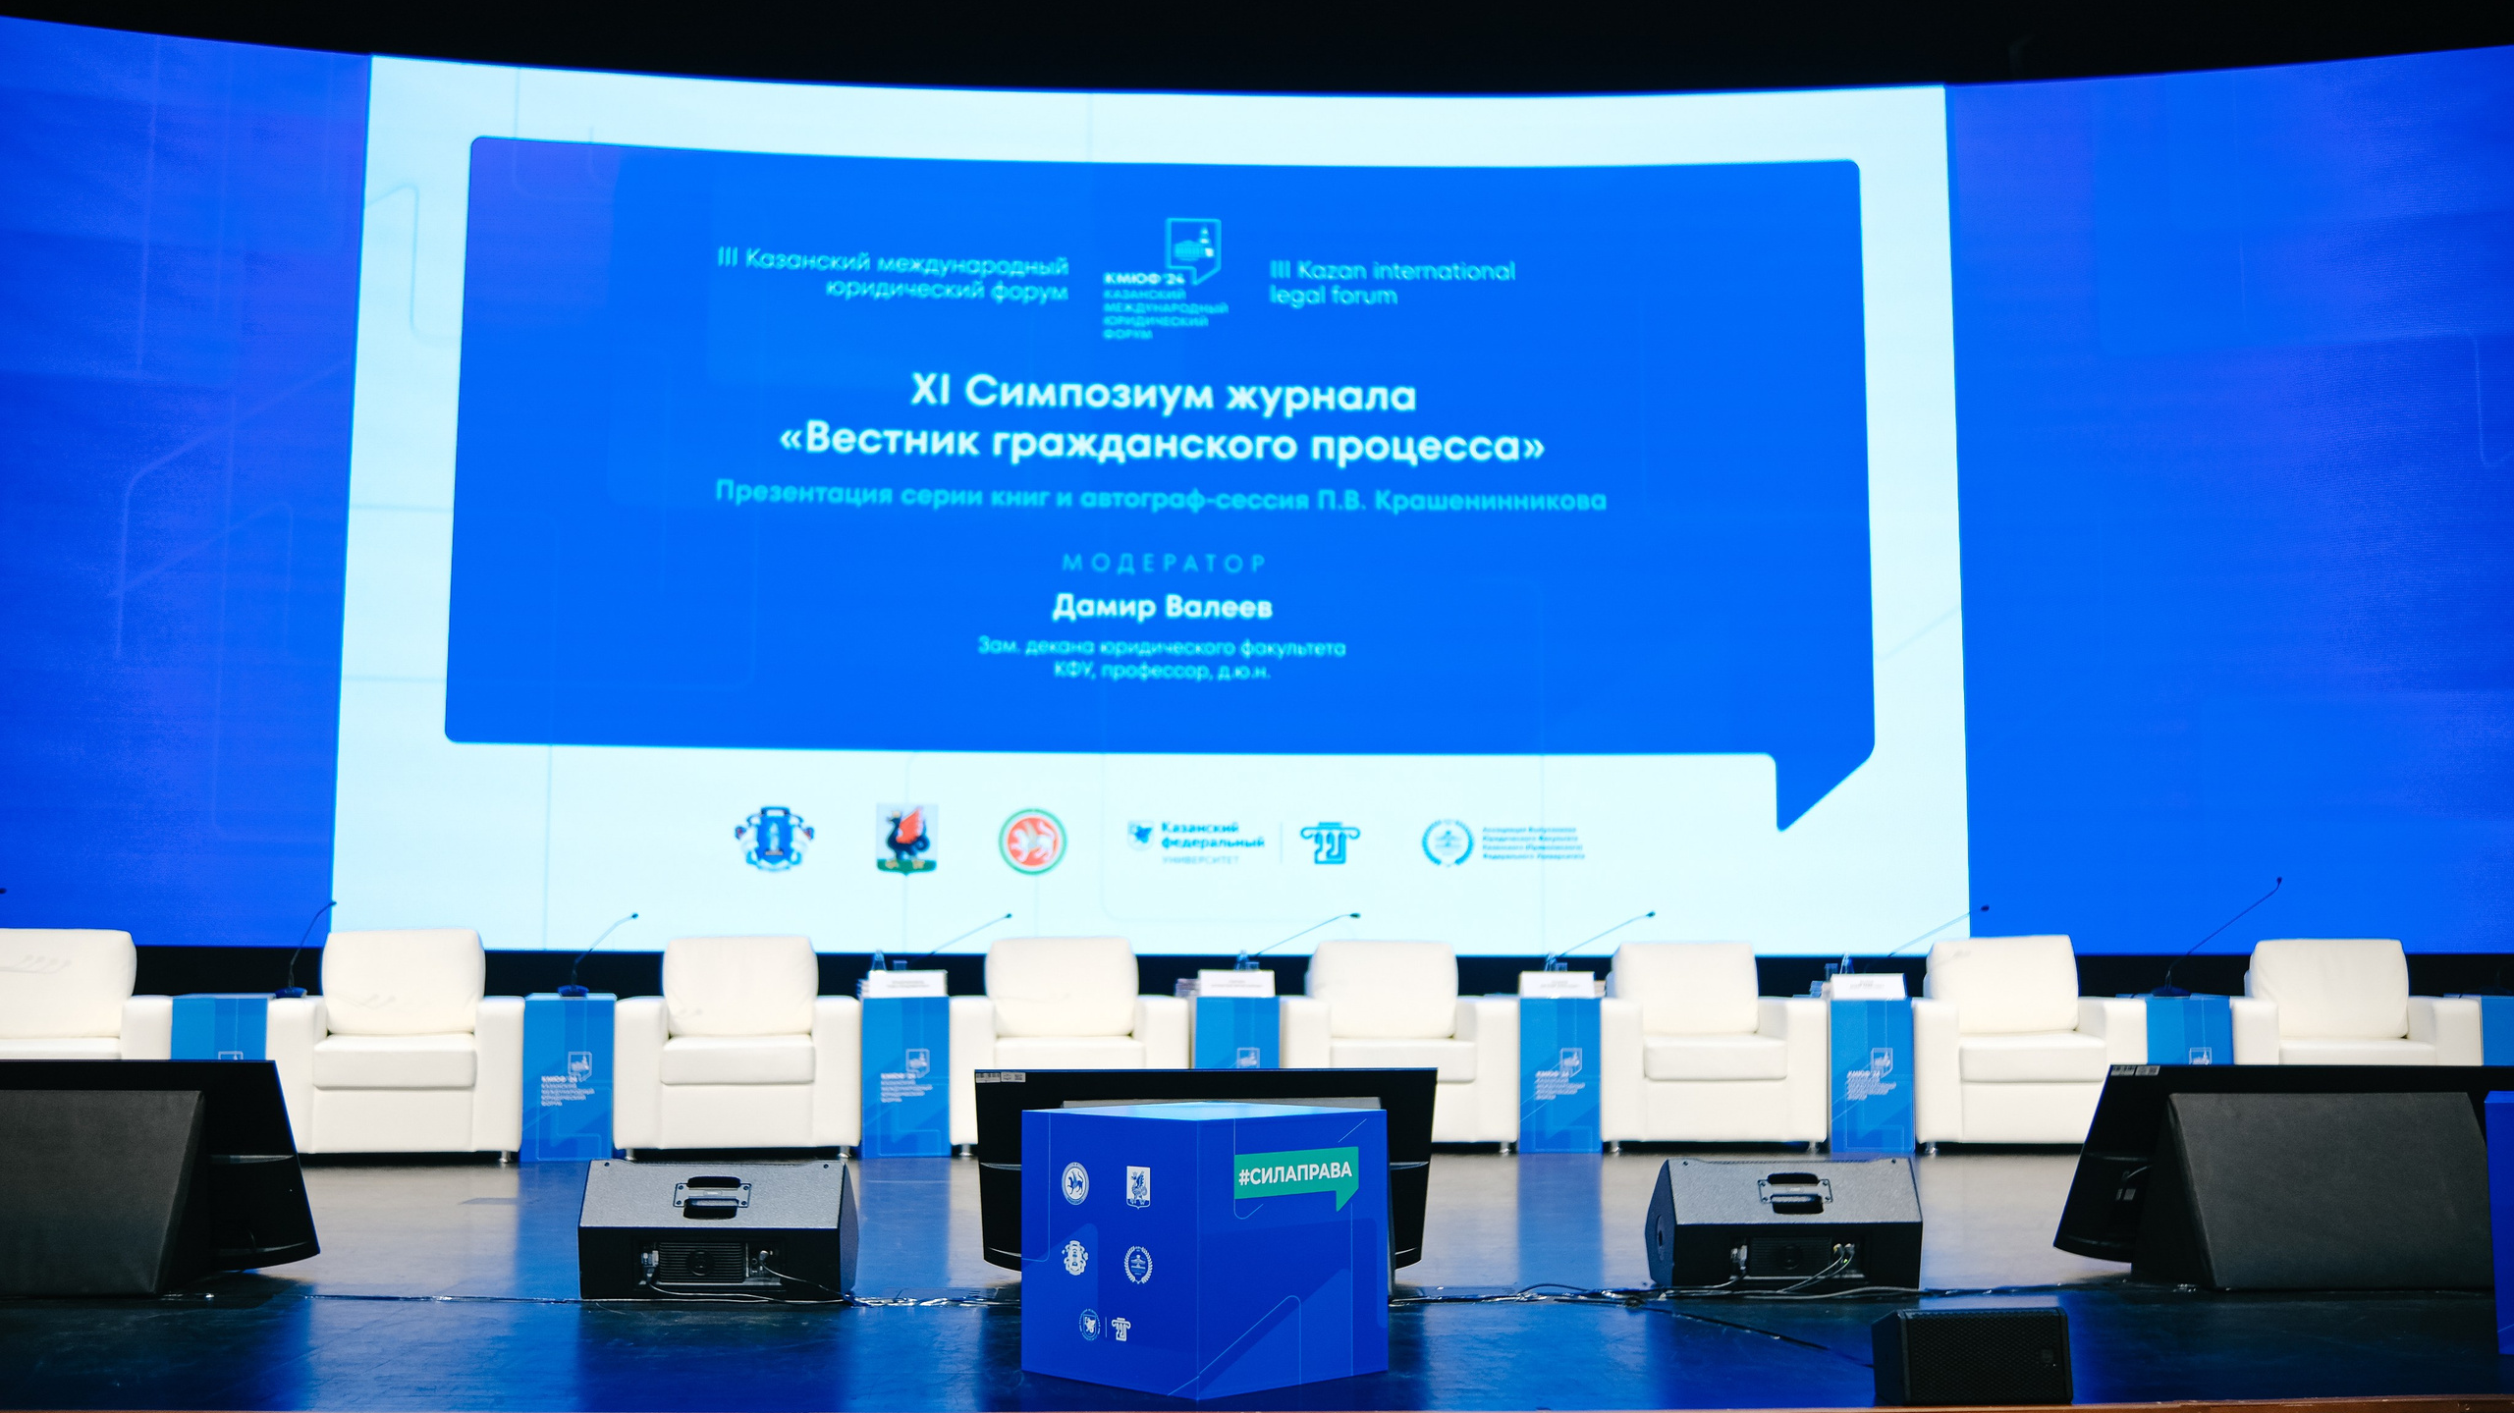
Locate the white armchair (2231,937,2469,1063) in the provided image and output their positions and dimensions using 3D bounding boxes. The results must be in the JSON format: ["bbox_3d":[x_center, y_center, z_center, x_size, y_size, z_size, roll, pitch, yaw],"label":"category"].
[{"bbox_3d":[4.375,1.385,9.892,0.920,0.870,0.820,-1,-6,12],"label":"white armchair"}]

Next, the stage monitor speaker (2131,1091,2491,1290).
[{"bbox_3d":[2.648,1.196,6.061,0.780,0.450,0.460,0,-6,3],"label":"stage monitor speaker"}]

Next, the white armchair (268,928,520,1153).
[{"bbox_3d":[-3.295,1.299,9.484,0.920,0.855,0.860,2,-6,-15],"label":"white armchair"}]

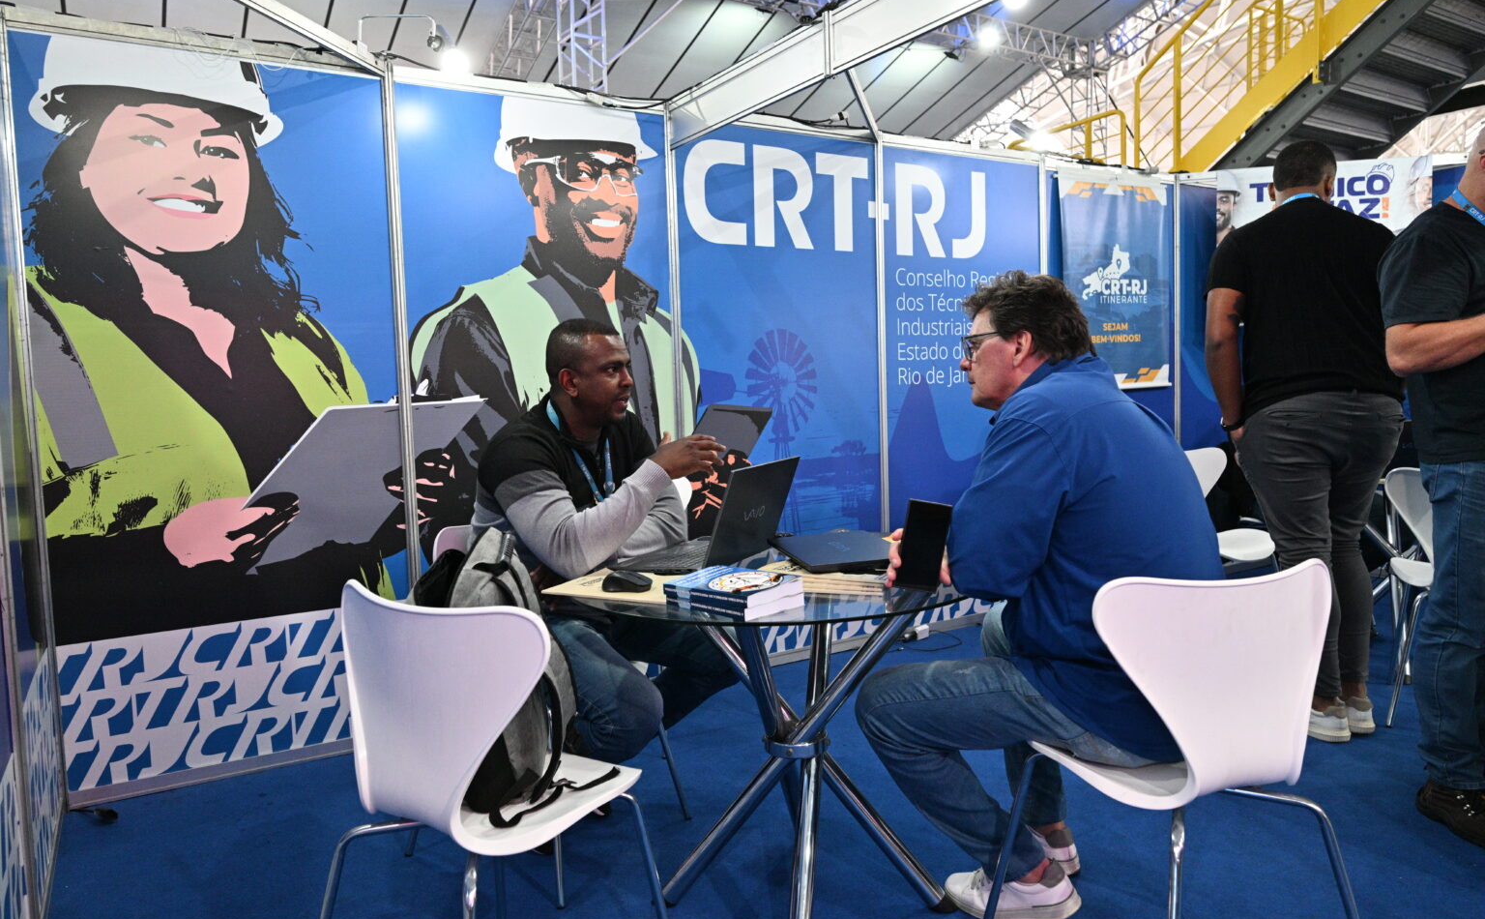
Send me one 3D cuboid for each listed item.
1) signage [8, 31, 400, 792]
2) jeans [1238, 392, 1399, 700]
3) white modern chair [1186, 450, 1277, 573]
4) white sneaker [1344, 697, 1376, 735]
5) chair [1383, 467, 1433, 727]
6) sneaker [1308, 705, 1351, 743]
[{"bbox_3d":[-1.523,-0.143,2.849,0.950,2.090,0.040,-4,4,-30],"label":"signage"},{"bbox_3d":[1.792,0.256,2.969,0.430,0.950,0.320,-1,4,6],"label":"jeans"},{"bbox_3d":[1.913,0.371,3.904,0.510,0.820,0.490,-3,4,-20],"label":"white modern chair"},{"bbox_3d":[1.970,0.778,3.041,0.105,0.110,0.290,0,4,27],"label":"white sneaker"},{"bbox_3d":[2.360,0.421,3.084,0.500,0.815,0.520,0,4,26],"label":"chair"},{"bbox_3d":[1.764,0.794,3.014,0.108,0.115,0.295,-3,4,-22],"label":"sneaker"}]

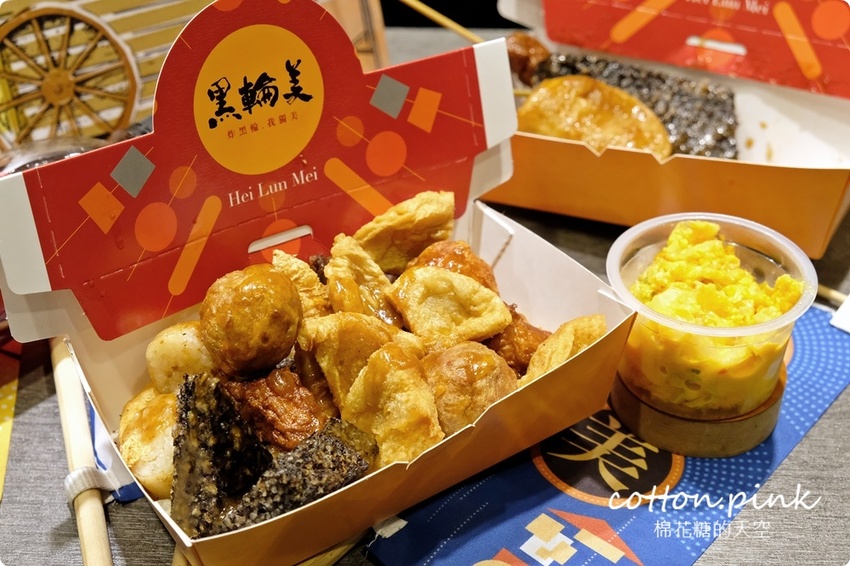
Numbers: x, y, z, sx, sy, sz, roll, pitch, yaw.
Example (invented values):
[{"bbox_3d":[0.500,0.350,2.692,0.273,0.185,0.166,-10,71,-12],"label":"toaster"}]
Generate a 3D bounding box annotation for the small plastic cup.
[{"bbox_3d":[0.110,0.015,0.460,0.079,0.049,0.079,-1,37,0],"label":"small plastic cup"}]

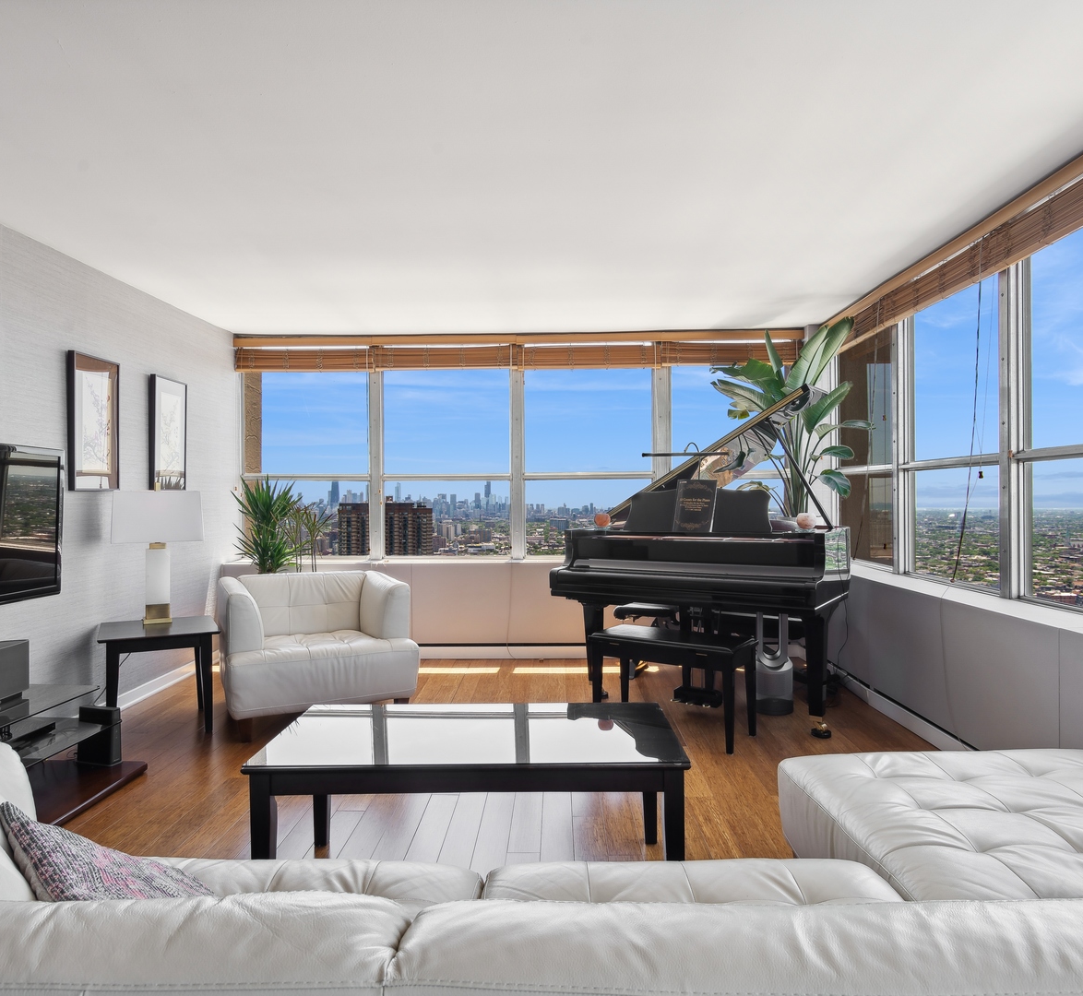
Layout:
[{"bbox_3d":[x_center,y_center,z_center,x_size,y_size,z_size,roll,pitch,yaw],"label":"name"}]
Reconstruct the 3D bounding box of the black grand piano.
[{"bbox_3d":[1.107,0.286,4.381,1.490,1.805,1.580,0,0,34],"label":"black grand piano"}]

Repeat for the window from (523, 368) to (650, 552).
[{"bbox_3d":[0.362,-0.301,5.593,1.012,1.499,0.080,0,0,1],"label":"window"}]

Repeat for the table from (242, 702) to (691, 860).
[{"bbox_3d":[-0.200,0.953,2.205,1.220,0.457,0.575,0,0,1],"label":"table"}]

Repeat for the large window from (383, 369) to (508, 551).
[{"bbox_3d":[-0.756,-0.293,5.621,1.022,1.525,0.080,0,0,1],"label":"large window"}]

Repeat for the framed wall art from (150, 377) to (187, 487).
[{"bbox_3d":[-2.375,-0.405,4.490,0.037,0.700,0.375,0,0,1],"label":"framed wall art"}]

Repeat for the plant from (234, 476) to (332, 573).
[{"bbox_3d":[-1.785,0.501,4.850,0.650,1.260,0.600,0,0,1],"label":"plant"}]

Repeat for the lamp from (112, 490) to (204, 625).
[{"bbox_3d":[-2.106,0.320,3.874,0.450,0.735,0.270,0,0,-25],"label":"lamp"}]

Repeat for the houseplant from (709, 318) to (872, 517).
[{"bbox_3d":[1.780,-0.410,5.080,1.080,1.600,0.850,0,0,1],"label":"houseplant"}]

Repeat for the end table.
[{"bbox_3d":[-2.015,0.947,3.744,0.545,0.520,0.545,0,0,-25],"label":"end table"}]

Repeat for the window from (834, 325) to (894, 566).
[{"bbox_3d":[2.281,-0.328,4.993,0.080,1.537,0.909,0,0,1],"label":"window"}]

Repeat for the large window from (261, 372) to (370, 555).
[{"bbox_3d":[-1.823,-0.309,5.580,0.960,1.600,0.100,0,0,1],"label":"large window"}]

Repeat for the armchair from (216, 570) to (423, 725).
[{"bbox_3d":[-1.310,0.833,4.030,0.940,0.710,0.870,0,0,-26],"label":"armchair"}]

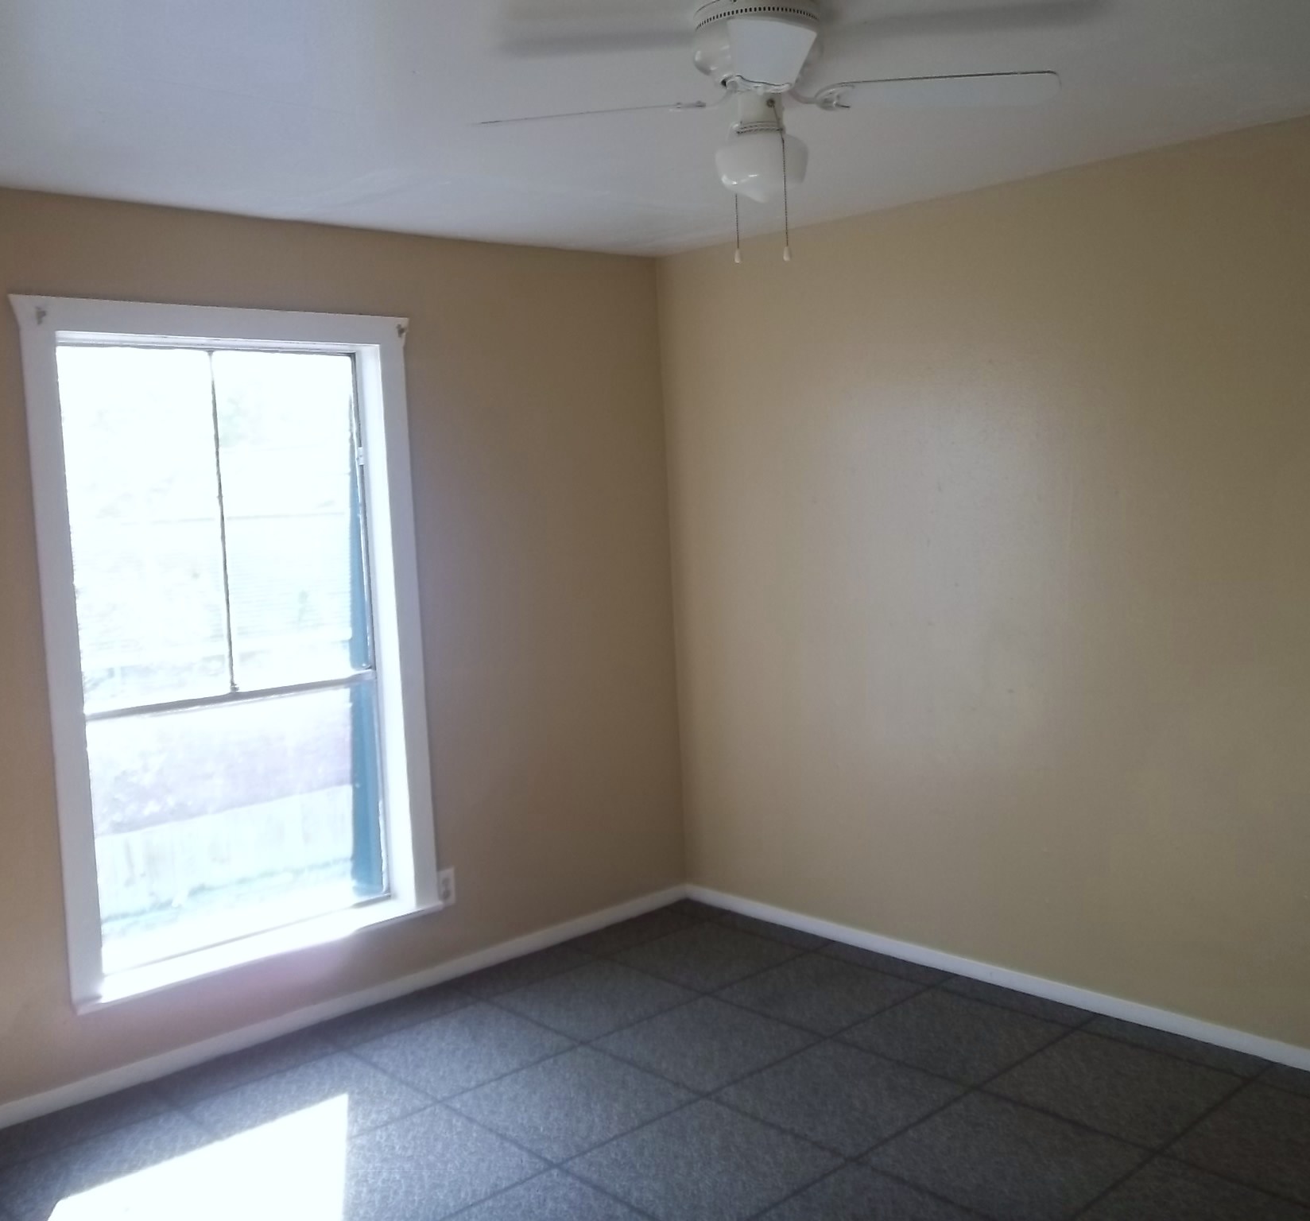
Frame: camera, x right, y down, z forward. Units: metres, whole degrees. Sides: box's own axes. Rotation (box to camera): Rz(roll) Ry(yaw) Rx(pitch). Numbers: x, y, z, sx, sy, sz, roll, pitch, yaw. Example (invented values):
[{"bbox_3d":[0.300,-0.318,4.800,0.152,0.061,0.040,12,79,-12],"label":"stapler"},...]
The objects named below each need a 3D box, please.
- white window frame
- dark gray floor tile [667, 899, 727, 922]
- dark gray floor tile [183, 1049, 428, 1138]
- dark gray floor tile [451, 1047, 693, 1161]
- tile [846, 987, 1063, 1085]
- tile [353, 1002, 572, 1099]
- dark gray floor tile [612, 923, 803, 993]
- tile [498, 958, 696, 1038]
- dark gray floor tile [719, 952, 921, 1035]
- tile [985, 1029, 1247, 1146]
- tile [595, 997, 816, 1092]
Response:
[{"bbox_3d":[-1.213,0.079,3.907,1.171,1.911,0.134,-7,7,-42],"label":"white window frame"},{"bbox_3d":[0.163,1.139,4.976,0.131,0.012,0.252,-7,7,-42],"label":"dark gray floor tile"},{"bbox_3d":[-0.903,1.302,3.437,0.478,0.010,0.478,-7,7,-42],"label":"dark gray floor tile"},{"bbox_3d":[-0.216,1.288,3.456,0.485,0.012,0.485,-7,7,-42],"label":"dark gray floor tile"},{"bbox_3d":[0.833,1.194,3.700,0.478,0.010,0.478,-7,7,-42],"label":"tile"},{"bbox_3d":[-0.549,1.272,3.822,0.485,0.012,0.485,-7,7,-42],"label":"tile"},{"bbox_3d":[0.174,1.164,4.419,0.478,0.010,0.478,-7,7,-42],"label":"dark gray floor tile"},{"bbox_3d":[-0.183,1.226,4.153,0.485,0.012,0.485,-7,7,-42],"label":"tile"},{"bbox_3d":[0.504,1.179,4.059,0.478,0.010,0.478,-7,7,-42],"label":"dark gray floor tile"},{"bbox_3d":[1.163,1.208,3.340,0.478,0.010,0.478,-7,7,-42],"label":"tile"},{"bbox_3d":[0.145,1.225,3.732,0.478,0.010,0.478,-7,7,-42],"label":"tile"}]

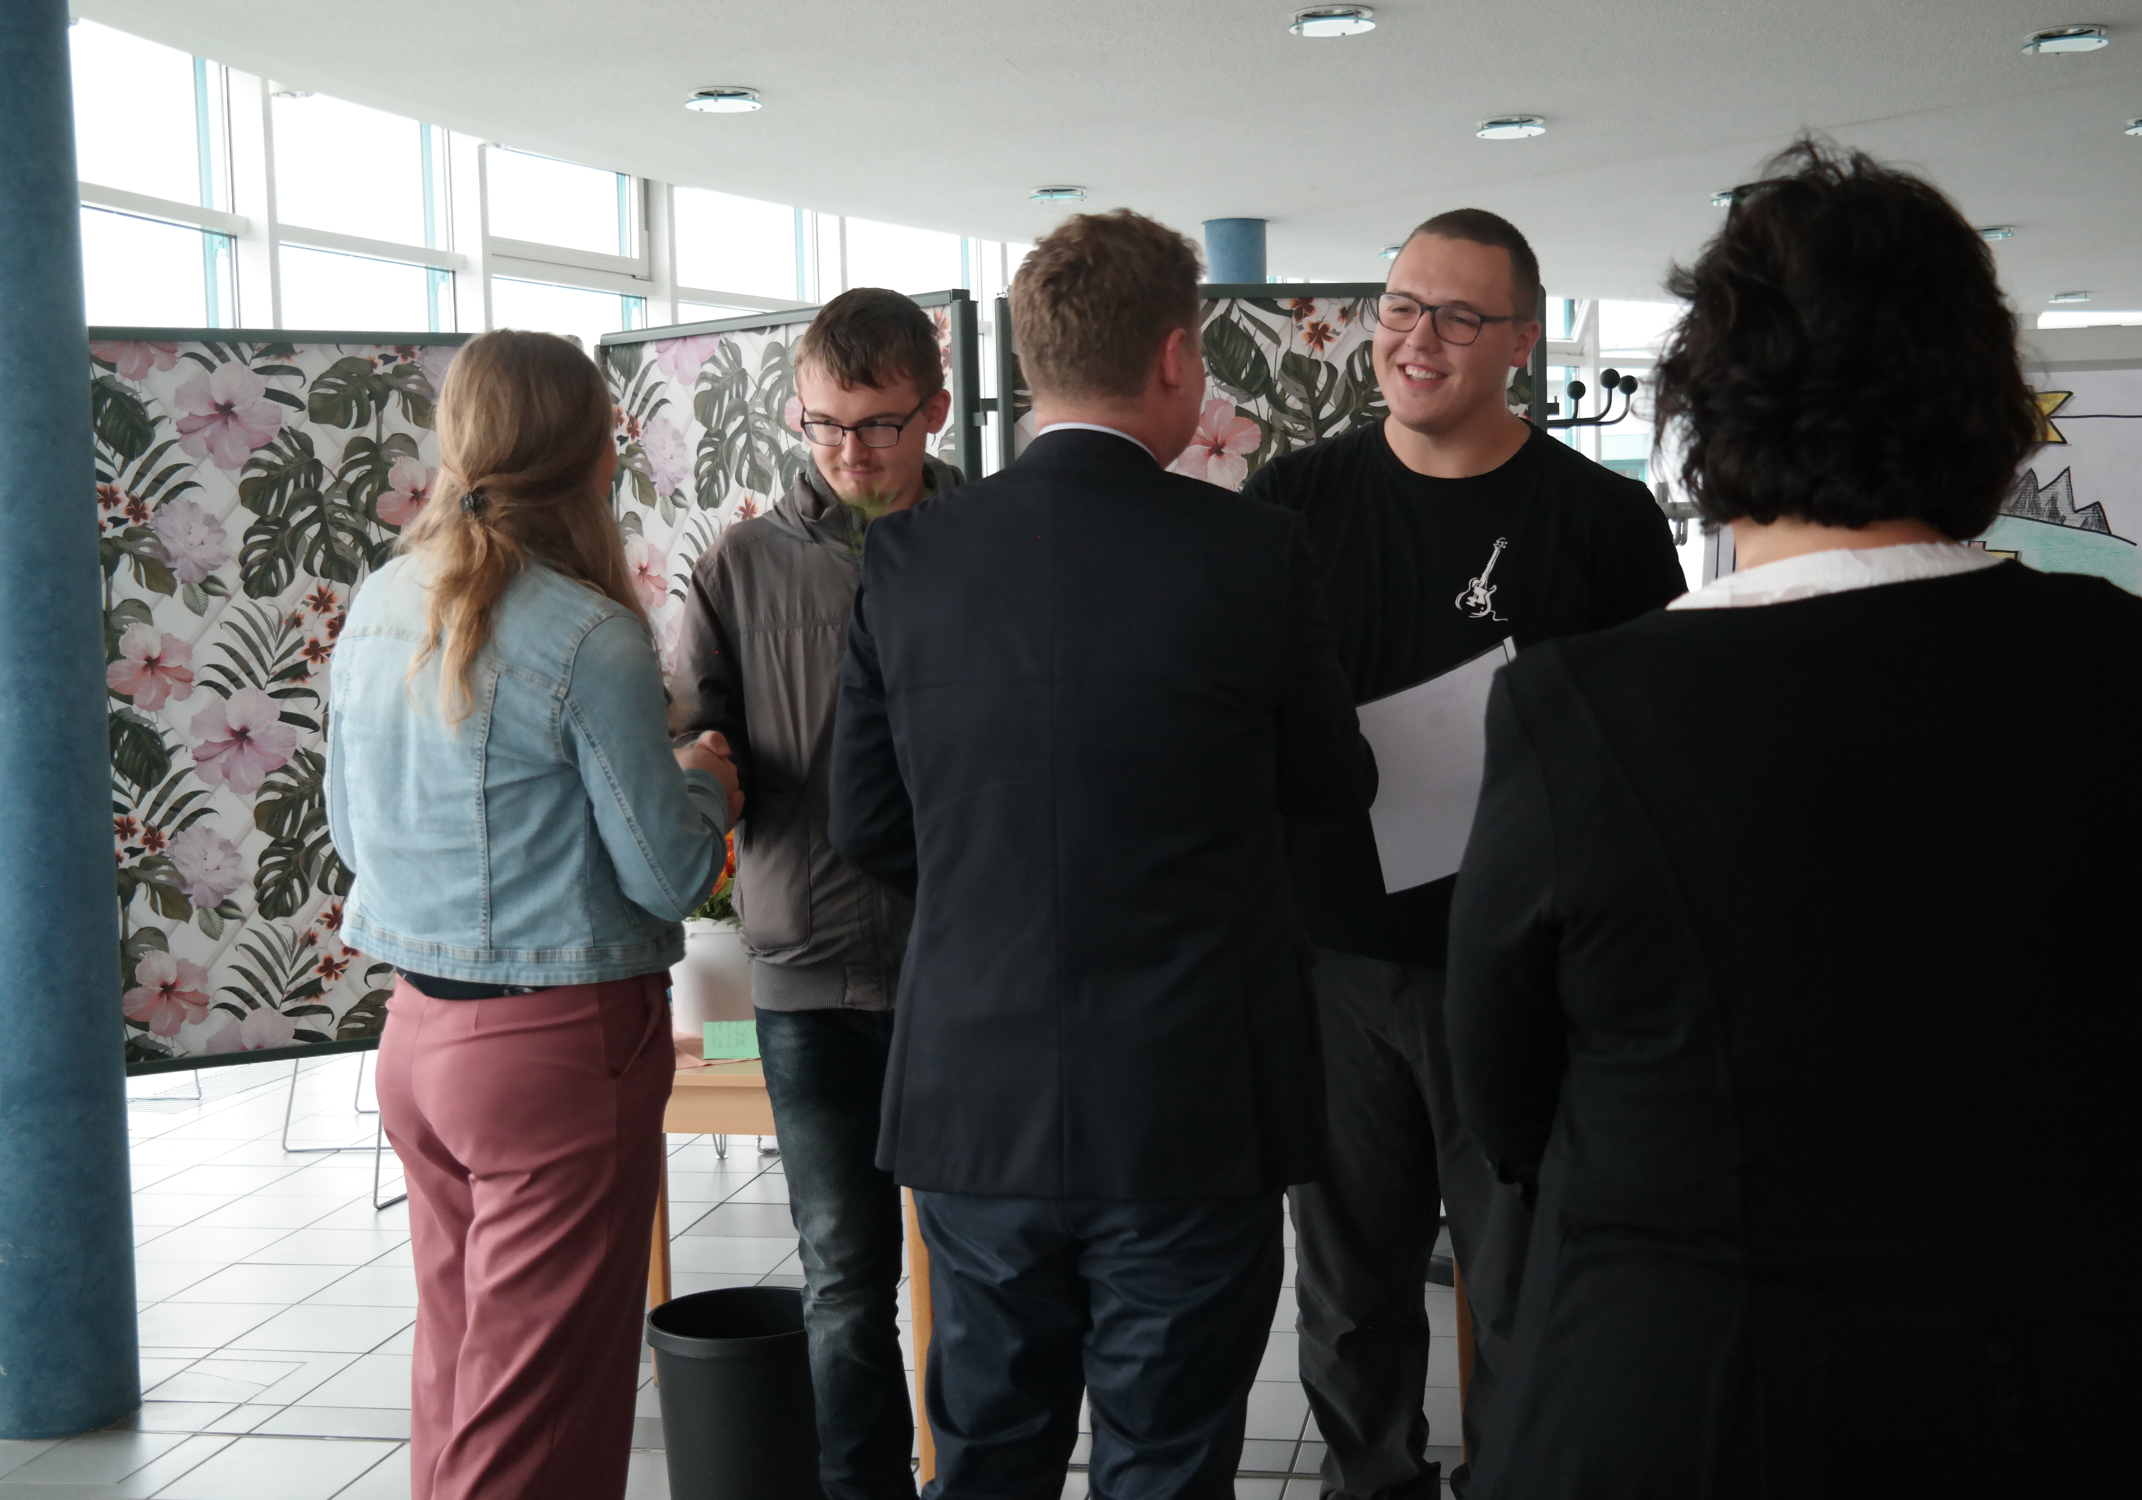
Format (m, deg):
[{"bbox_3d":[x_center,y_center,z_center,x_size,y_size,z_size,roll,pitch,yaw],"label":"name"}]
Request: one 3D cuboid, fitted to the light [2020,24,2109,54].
[{"bbox_3d":[3.068,-2.187,7.900,0.247,0.045,0.247,-1,4,11],"label":"light"}]

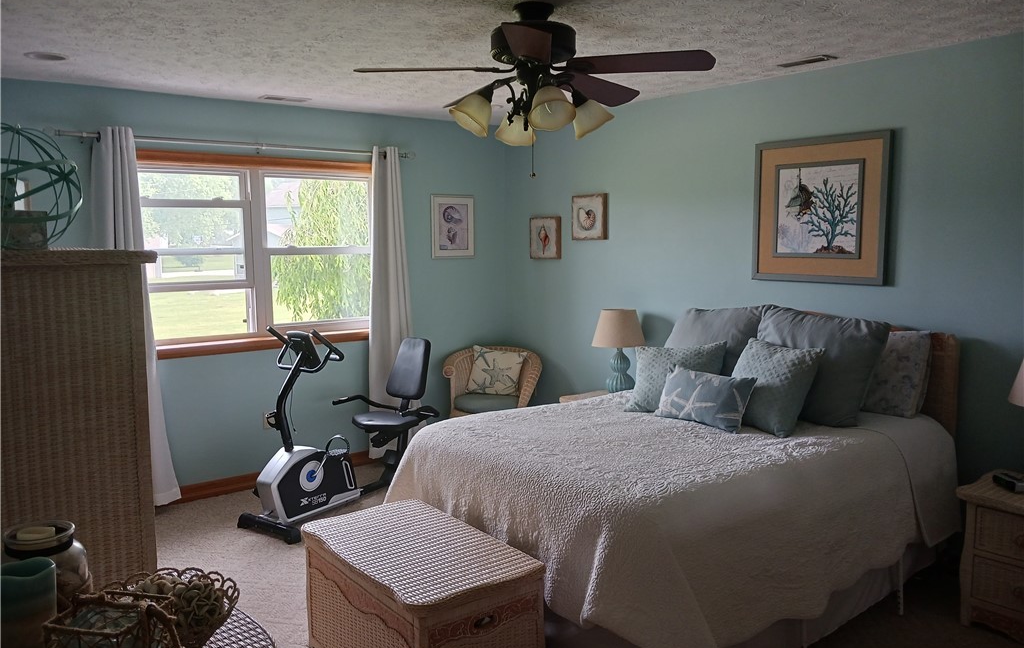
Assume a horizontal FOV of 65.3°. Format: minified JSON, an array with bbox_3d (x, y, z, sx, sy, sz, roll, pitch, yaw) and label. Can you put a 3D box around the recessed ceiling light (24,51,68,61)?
[{"bbox_3d":[-2.112,-1.209,3.625,0.180,0.020,0.180,-5,8,-37],"label":"recessed ceiling light"}]

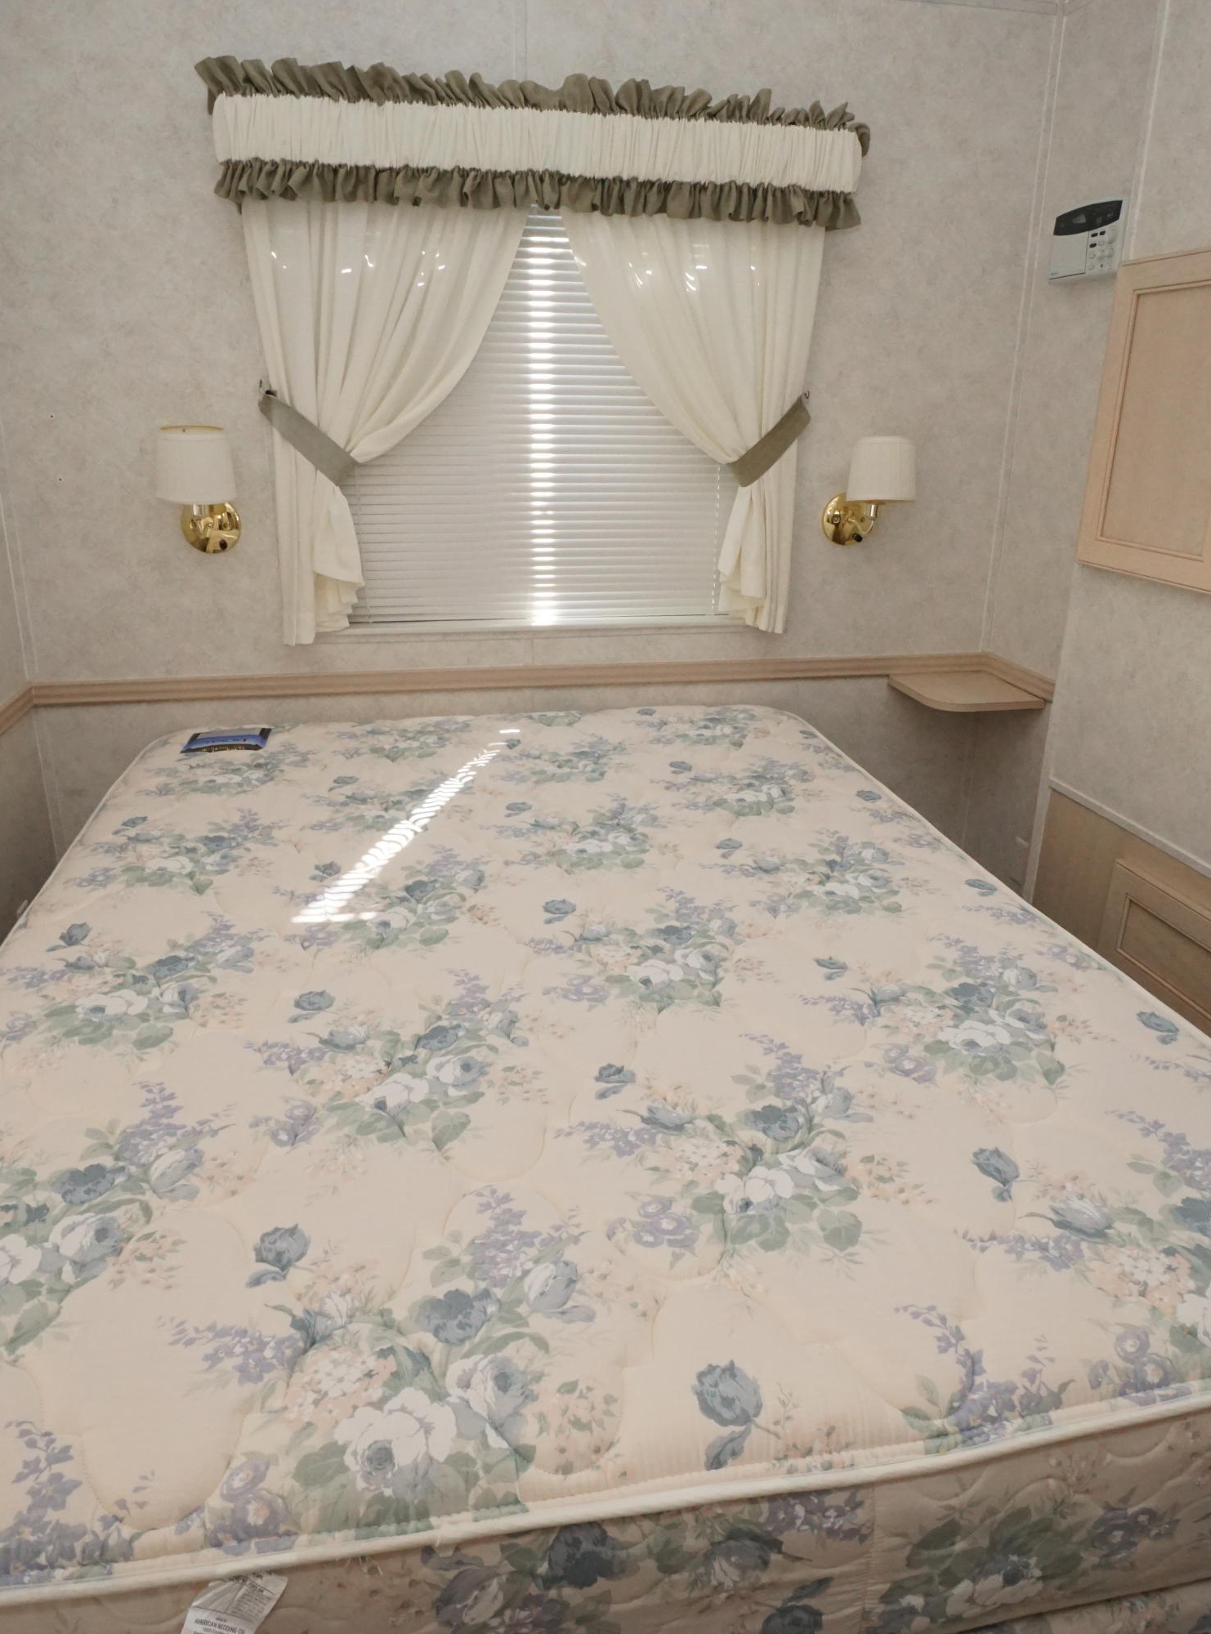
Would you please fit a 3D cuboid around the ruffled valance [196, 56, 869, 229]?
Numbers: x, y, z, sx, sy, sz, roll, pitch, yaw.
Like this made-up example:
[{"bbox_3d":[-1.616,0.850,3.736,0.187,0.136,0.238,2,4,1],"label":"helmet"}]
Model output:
[{"bbox_3d":[-0.123,-1.470,2.276,1.441,0.242,0.148,-3,20,-10],"label":"ruffled valance"}]

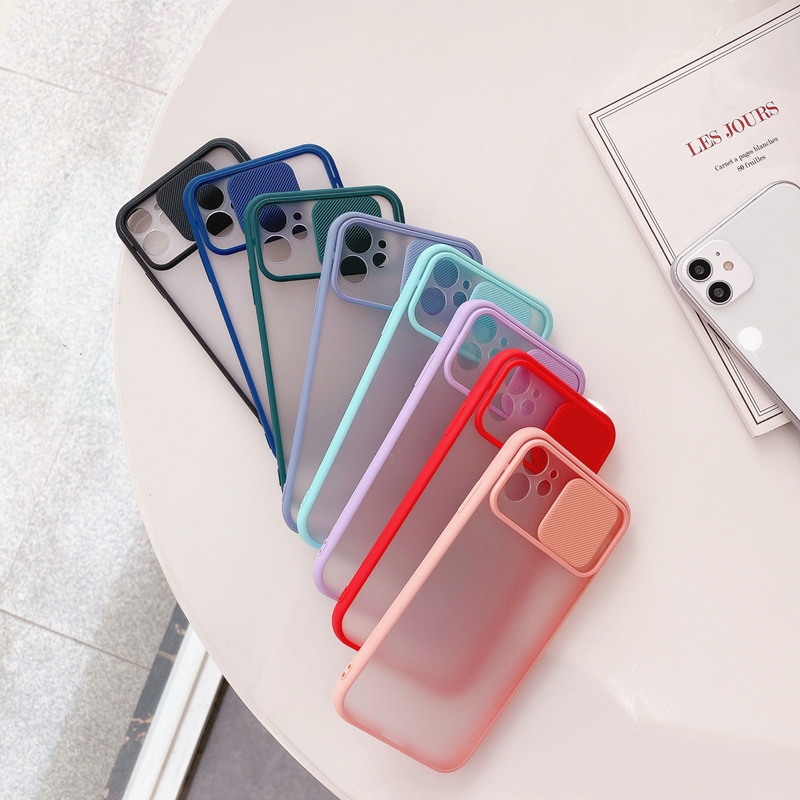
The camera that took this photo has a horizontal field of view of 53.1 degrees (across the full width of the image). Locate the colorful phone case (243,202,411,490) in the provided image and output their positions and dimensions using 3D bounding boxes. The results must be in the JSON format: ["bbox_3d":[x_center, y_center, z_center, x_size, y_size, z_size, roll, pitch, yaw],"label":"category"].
[{"bbox_3d":[-0.027,-0.027,0.392,0.080,0.012,0.155,-8,88,-14],"label":"colorful phone case"}]

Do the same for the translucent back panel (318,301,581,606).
[{"bbox_3d":[0.027,0.035,0.379,0.080,0.012,0.155,32,84,-22],"label":"translucent back panel"}]

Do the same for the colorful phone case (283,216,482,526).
[{"bbox_3d":[-0.007,-0.009,0.387,0.080,0.012,0.155,10,86,-17],"label":"colorful phone case"}]

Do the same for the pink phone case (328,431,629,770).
[{"bbox_3d":[0.041,0.093,0.368,0.080,0.012,0.155,38,84,-23],"label":"pink phone case"}]

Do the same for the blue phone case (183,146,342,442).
[{"bbox_3d":[-0.048,-0.050,0.402,0.080,0.012,0.155,-20,85,-11],"label":"blue phone case"}]

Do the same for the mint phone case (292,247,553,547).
[{"bbox_3d":[0.014,0.009,0.383,0.079,0.012,0.155,26,88,-20],"label":"mint phone case"}]

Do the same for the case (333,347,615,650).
[{"bbox_3d":[0.038,0.058,0.374,0.080,0.012,0.155,34,85,-22],"label":"case"}]

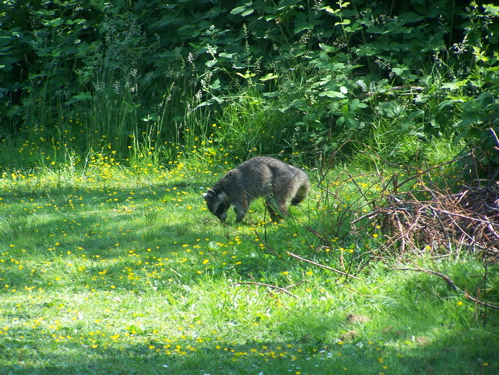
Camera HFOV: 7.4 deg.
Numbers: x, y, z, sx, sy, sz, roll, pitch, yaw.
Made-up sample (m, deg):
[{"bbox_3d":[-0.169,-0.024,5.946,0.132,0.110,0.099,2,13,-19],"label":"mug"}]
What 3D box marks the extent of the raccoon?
[{"bbox_3d":[0.035,0.010,19.500,0.540,0.325,0.220,0,6,3],"label":"raccoon"}]

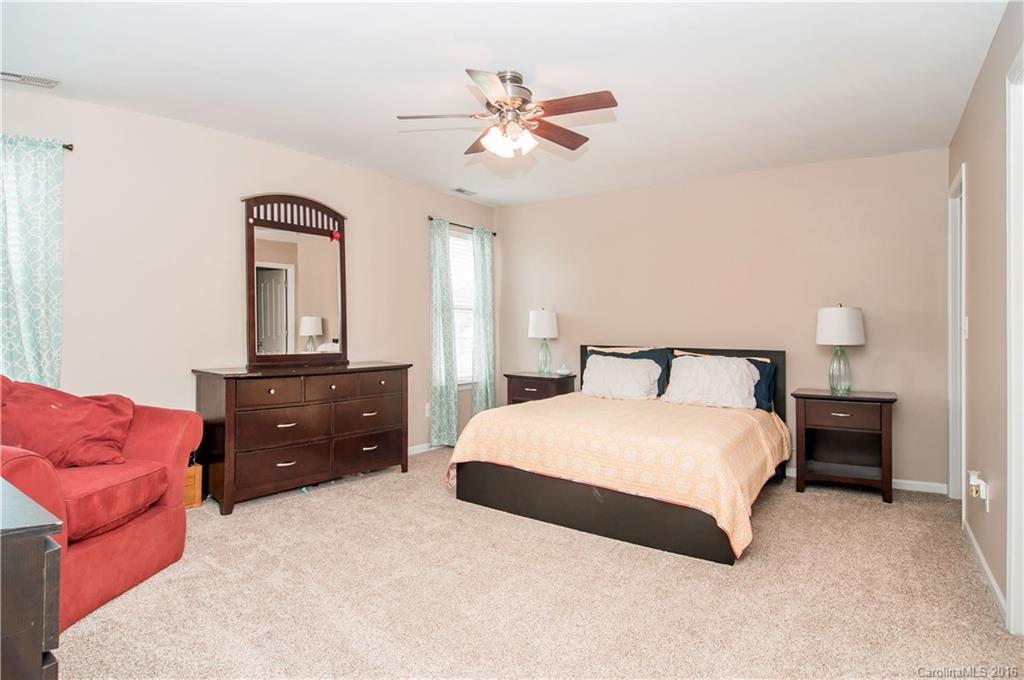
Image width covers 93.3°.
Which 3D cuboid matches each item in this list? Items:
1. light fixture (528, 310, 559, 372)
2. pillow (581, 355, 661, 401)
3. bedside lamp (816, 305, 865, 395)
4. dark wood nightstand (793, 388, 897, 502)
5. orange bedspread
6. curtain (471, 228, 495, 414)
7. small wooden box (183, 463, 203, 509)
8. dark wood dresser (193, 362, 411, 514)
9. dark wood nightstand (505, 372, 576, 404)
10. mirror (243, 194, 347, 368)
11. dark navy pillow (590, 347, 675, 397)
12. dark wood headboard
[{"bbox_3d":[0.321,0.010,4.845,0.296,0.653,0.296,0,2,4],"label":"light fixture"},{"bbox_3d":[0.967,0.333,4.284,0.653,0.377,0.163,1,-29,33],"label":"pillow"},{"bbox_3d":[2.410,0.068,3.550,0.310,0.660,0.310,0,1,37],"label":"bedside lamp"},{"bbox_3d":[2.479,0.761,3.621,0.622,0.704,0.408,1,2,31],"label":"dark wood nightstand"},{"bbox_3d":[0.882,0.797,3.611,1.897,0.551,1.754,1,3,33],"label":"orange bedspread"},{"bbox_3d":[-0.301,-0.029,5.029,0.092,2.183,0.275,2,3,40],"label":"curtain"},{"bbox_3d":[-2.223,0.992,3.234,0.180,0.270,0.210,0,1,38],"label":"small wooden box"},{"bbox_3d":[-1.516,0.670,3.753,0.470,0.900,1.510,0,1,38],"label":"dark wood dresser"},{"bbox_3d":[0.315,0.738,5.200,0.630,0.715,0.420,0,1,37],"label":"dark wood nightstand"},{"bbox_3d":[-1.588,-0.423,3.550,0.071,1.193,0.734,2,3,40],"label":"mirror"},{"bbox_3d":[1.076,0.291,4.386,0.694,0.428,0.153,1,-19,33],"label":"dark navy pillow"},{"bbox_3d":[1.454,0.553,4.398,1.830,0.960,0.080,0,1,36],"label":"dark wood headboard"}]

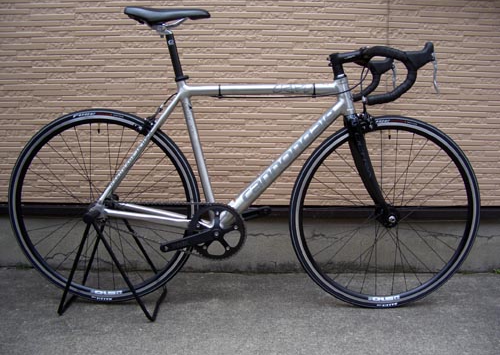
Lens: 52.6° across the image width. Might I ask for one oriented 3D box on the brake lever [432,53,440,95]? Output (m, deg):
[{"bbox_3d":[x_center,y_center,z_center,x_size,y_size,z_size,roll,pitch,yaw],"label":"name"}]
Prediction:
[{"bbox_3d":[0.533,-0.298,1.450,0.024,0.122,0.017,-7,8,1],"label":"brake lever"}]

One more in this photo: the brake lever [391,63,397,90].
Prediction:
[{"bbox_3d":[0.528,-0.360,1.843,0.024,0.120,0.017,-7,8,1],"label":"brake lever"}]

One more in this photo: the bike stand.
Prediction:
[{"bbox_3d":[-0.471,0.272,1.741,0.320,0.350,0.315,1,8,0],"label":"bike stand"}]

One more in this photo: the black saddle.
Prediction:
[{"bbox_3d":[-0.258,-0.511,1.622,0.268,0.062,0.142,1,8,0],"label":"black saddle"}]

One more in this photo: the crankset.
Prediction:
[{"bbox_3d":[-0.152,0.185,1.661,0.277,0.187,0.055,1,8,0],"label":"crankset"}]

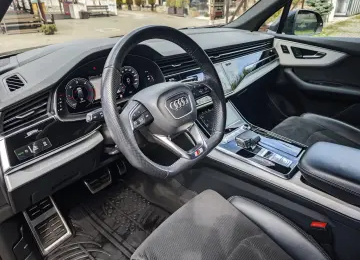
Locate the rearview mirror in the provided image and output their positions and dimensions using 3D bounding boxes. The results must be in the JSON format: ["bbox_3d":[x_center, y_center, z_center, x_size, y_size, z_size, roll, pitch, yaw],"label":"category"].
[{"bbox_3d":[0.747,-0.675,1.538,0.270,0.180,0.140,-18,32,-29],"label":"rearview mirror"}]

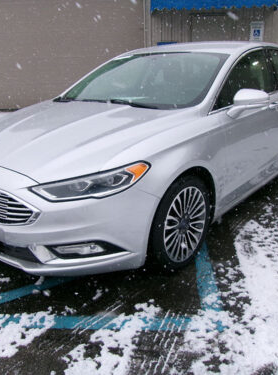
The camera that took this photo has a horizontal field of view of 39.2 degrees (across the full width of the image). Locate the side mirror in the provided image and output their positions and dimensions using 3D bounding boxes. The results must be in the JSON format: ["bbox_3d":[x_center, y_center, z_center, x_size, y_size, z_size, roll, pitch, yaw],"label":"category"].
[{"bbox_3d":[0.763,-0.590,2.710,0.220,0.180,0.250,14,25,37],"label":"side mirror"}]

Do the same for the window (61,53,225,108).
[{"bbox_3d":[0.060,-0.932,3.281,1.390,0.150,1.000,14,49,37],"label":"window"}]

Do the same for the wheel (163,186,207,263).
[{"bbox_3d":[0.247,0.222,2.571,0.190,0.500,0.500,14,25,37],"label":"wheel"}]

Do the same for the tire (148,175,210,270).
[{"bbox_3d":[0.239,0.220,2.577,0.235,0.670,0.670,14,25,37],"label":"tire"}]

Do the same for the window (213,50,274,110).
[{"bbox_3d":[0.822,-0.877,3.067,0.090,0.410,1.180,-12,8,43],"label":"window"}]

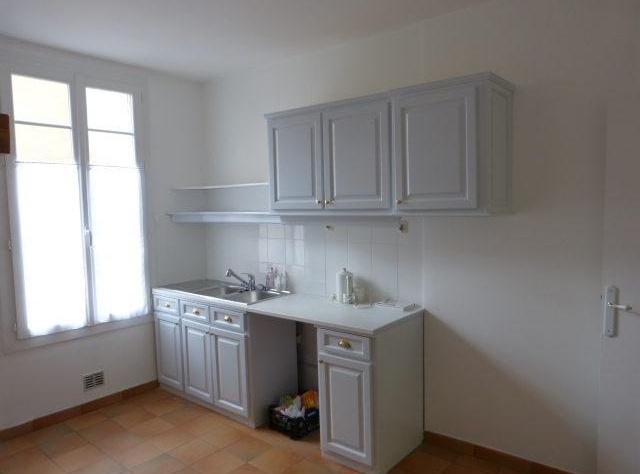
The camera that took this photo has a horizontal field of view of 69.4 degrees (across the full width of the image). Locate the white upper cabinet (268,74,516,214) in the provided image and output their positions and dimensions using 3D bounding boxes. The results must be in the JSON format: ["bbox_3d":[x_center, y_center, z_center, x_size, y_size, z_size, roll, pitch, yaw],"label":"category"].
[{"bbox_3d":[0.350,-0.489,2.910,1.563,0.698,0.400,2,5,39],"label":"white upper cabinet"}]

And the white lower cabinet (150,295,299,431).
[{"bbox_3d":[-0.777,0.898,3.791,1.199,0.830,0.520,2,5,39],"label":"white lower cabinet"}]

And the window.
[{"bbox_3d":[-1.775,-0.256,3.486,0.070,1.862,0.995,2,5,39],"label":"window"}]

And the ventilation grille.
[{"bbox_3d":[-1.737,1.114,3.567,0.015,0.125,0.162,2,5,39],"label":"ventilation grille"}]

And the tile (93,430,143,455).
[{"bbox_3d":[-1.340,1.377,3.084,0.244,0.012,0.244,2,5,40],"label":"tile"}]

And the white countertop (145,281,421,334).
[{"bbox_3d":[-0.384,0.477,3.479,2.246,0.036,0.600,2,5,39],"label":"white countertop"}]

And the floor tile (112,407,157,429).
[{"bbox_3d":[-1.382,1.357,3.449,0.249,0.010,0.249,2,5,40],"label":"floor tile"}]

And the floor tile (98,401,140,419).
[{"bbox_3d":[-1.554,1.347,3.585,0.235,0.012,0.244,2,5,40],"label":"floor tile"}]

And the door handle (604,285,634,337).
[{"bbox_3d":[1.420,0.365,2.193,0.122,0.250,0.065,2,5,39],"label":"door handle"}]

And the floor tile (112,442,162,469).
[{"bbox_3d":[-1.152,1.384,2.926,0.244,0.012,0.244,2,5,40],"label":"floor tile"}]

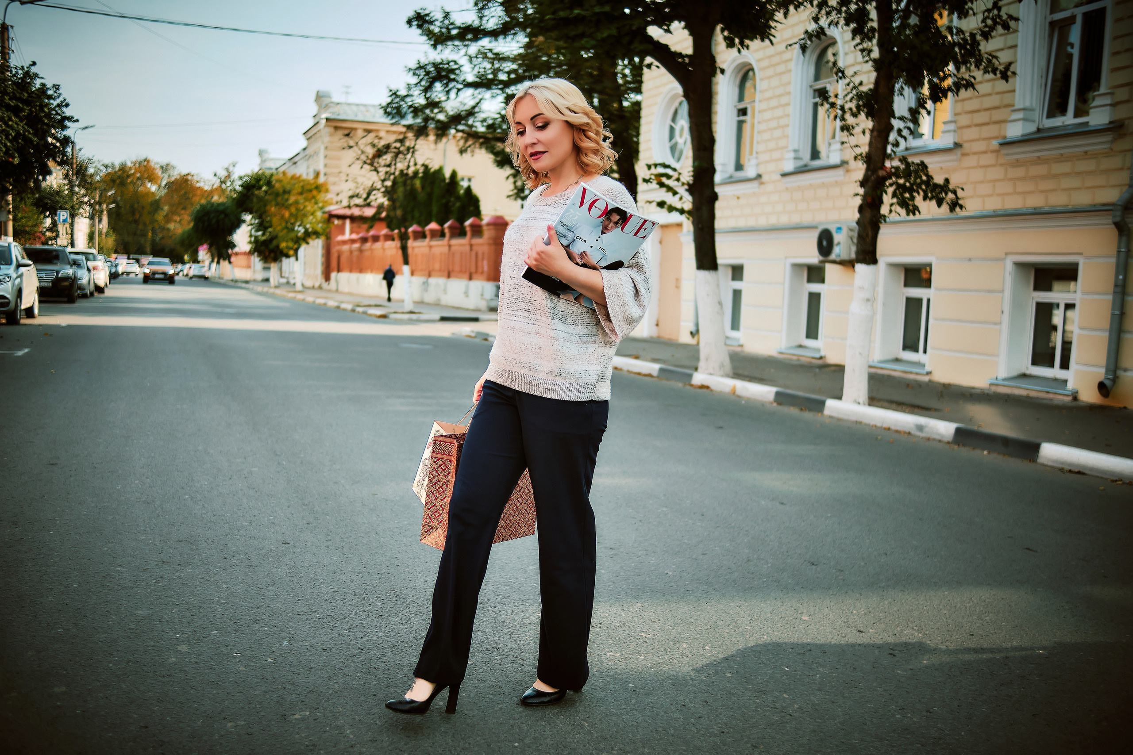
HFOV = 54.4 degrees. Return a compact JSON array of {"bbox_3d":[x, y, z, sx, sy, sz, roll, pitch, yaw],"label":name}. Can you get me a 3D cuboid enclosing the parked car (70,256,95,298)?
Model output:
[{"bbox_3d":[-16.670,-3.443,36.606,1.760,1.440,4.400,1,5,-21],"label":"parked car"}]

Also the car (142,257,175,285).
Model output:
[{"bbox_3d":[-24.134,-6.309,65.324,1.830,1.530,4.400,1,5,-21],"label":"car"}]

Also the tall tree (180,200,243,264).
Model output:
[{"bbox_3d":[-27.071,-10.624,84.000,4.790,5.800,5.000,3,5,0],"label":"tall tree"}]

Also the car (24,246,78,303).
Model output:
[{"bbox_3d":[-14.804,-3.008,31.233,1.820,1.670,4.400,1,5,-21],"label":"car"}]

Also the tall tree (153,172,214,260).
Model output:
[{"bbox_3d":[-46.978,-19.242,135.000,7.490,11.930,8.000,3,5,0],"label":"tall tree"}]

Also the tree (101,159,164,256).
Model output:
[{"bbox_3d":[-53.217,-20.110,135.000,7.600,13.450,8.000,3,5,0],"label":"tree"}]

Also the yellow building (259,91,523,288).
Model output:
[{"bbox_3d":[-14.687,-13.481,88.867,15.000,12.300,36.000,1,5,-21],"label":"yellow building"}]

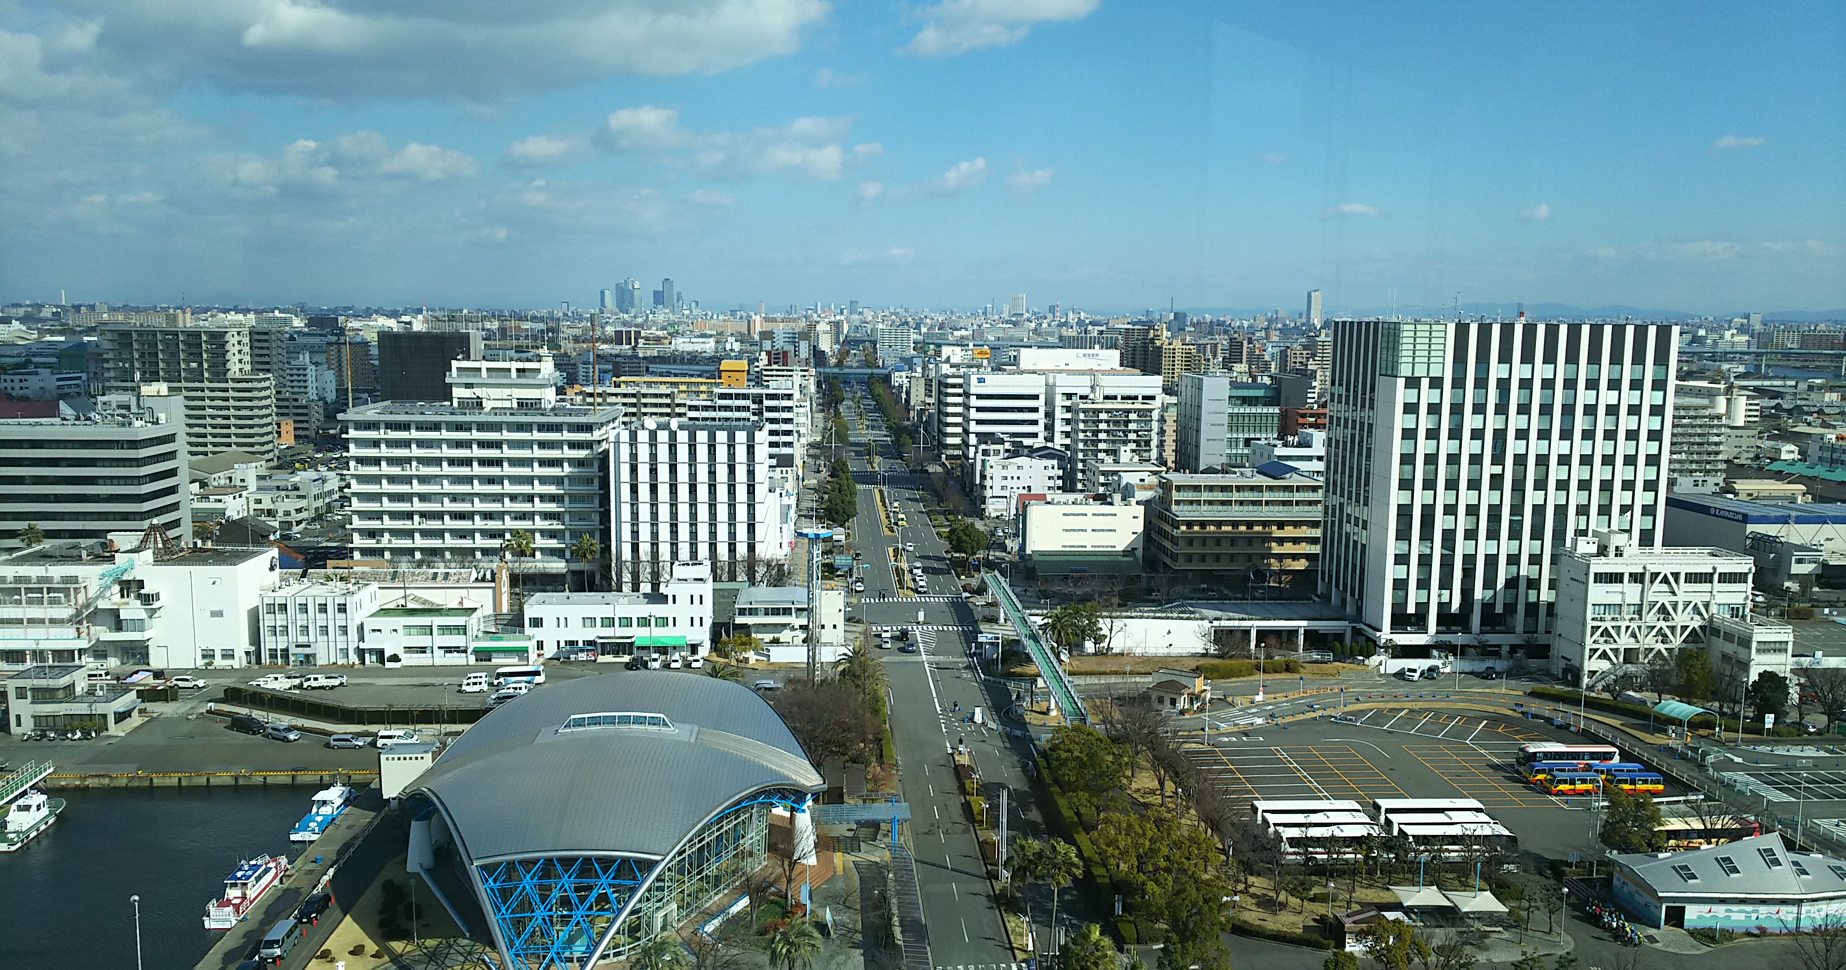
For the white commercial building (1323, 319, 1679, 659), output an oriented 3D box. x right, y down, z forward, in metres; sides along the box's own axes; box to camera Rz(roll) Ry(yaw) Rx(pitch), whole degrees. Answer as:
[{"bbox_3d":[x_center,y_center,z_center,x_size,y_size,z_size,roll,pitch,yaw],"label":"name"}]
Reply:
[{"bbox_3d":[95.990,-0.520,244.990,45.020,53.460,31.950,0,7,-3],"label":"white commercial building"}]

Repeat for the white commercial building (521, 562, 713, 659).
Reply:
[{"bbox_3d":[-49.398,20.094,236.389,29.200,14.000,11.000,0,7,-4],"label":"white commercial building"}]

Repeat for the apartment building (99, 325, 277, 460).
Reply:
[{"bbox_3d":[-257.141,-31.085,504.332,53.600,48.500,16.000,0,7,-4],"label":"apartment building"}]

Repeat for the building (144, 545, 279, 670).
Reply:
[{"bbox_3d":[-114.961,19.694,233.868,14.000,16.500,16.400,0,7,-4],"label":"building"}]

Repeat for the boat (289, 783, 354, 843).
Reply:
[{"bbox_3d":[-68.234,36.775,163.601,3.300,3.900,11.400,0,7,-3],"label":"boat"}]

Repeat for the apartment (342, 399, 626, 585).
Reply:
[{"bbox_3d":[-88.802,1.923,298.381,50.300,33.600,37.000,0,7,-4],"label":"apartment"}]

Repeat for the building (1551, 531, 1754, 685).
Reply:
[{"bbox_3d":[110.140,18.540,217.800,24.400,22.300,9.730,0,7,-2],"label":"building"}]

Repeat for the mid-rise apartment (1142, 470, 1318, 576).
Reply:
[{"bbox_3d":[65.820,8.450,303.350,30.600,21.300,26.000,0,7,-2],"label":"mid-rise apartment"}]

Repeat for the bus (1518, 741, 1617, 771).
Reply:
[{"bbox_3d":[80.312,34.280,179.223,12.100,3.450,2.500,0,7,-4],"label":"bus"}]

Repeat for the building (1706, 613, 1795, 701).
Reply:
[{"bbox_3d":[126.802,26.008,220.484,6.100,10.800,9.200,0,7,-4],"label":"building"}]

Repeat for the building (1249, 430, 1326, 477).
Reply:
[{"bbox_3d":[94.338,0.300,362.626,19.000,28.000,19.400,0,7,-4],"label":"building"}]

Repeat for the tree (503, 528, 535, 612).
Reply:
[{"bbox_3d":[-73.288,15.704,262.463,5.800,15.600,5.800,0,7,-4],"label":"tree"}]

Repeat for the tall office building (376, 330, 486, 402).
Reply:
[{"bbox_3d":[-207.350,-42.100,609.750,37.800,45.000,19.000,0,7,-2],"label":"tall office building"}]

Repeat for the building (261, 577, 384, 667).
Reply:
[{"bbox_3d":[-94.970,21.790,227.830,13.520,11.000,11.980,0,7,0],"label":"building"}]

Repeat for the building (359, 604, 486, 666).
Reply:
[{"bbox_3d":[-81.004,24.690,233.436,16.800,7.400,9.000,0,7,-4],"label":"building"}]

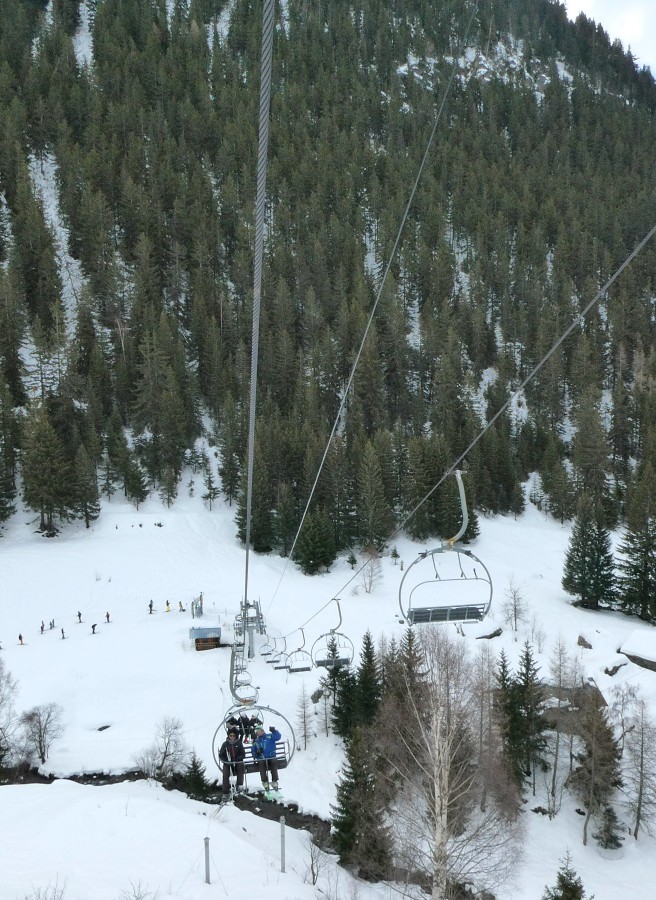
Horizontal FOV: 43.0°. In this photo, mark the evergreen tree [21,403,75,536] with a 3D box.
[{"bbox_3d":[-51.718,3.475,152.890,10.000,24.540,10.000,-5,10,-19],"label":"evergreen tree"}]

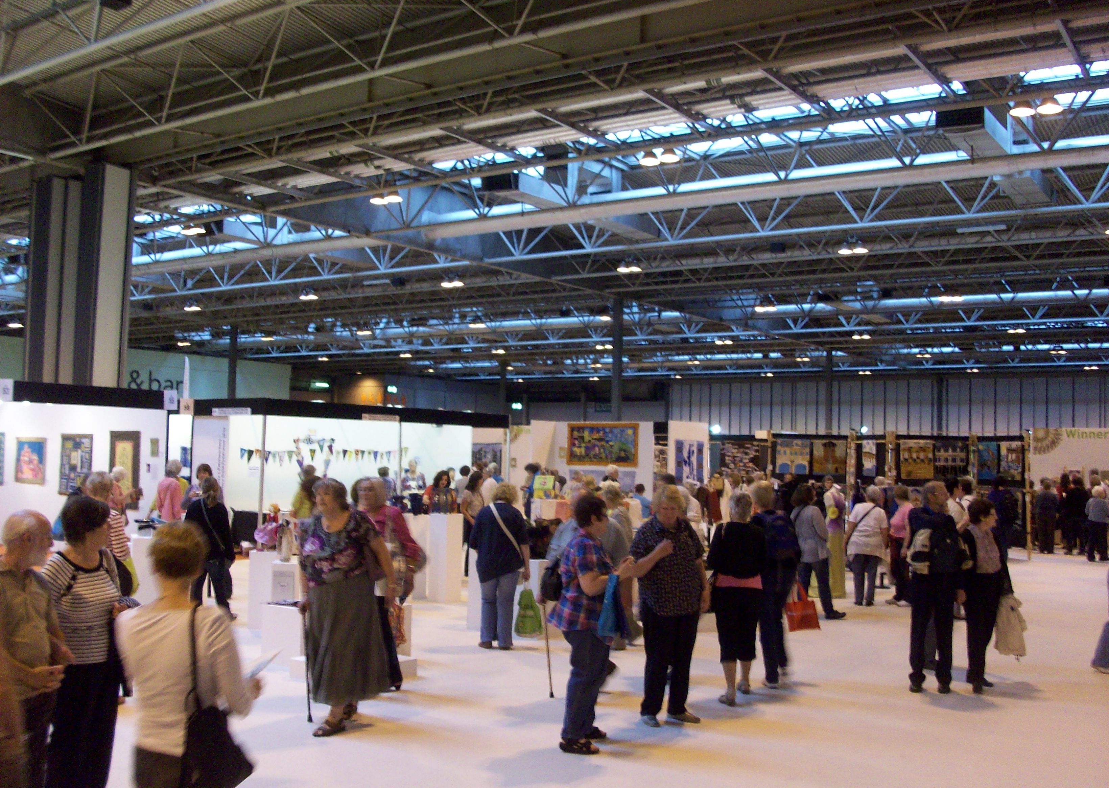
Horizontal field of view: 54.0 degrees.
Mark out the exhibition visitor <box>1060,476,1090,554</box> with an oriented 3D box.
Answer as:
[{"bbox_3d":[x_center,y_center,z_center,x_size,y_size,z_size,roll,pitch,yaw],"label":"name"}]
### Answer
[{"bbox_3d":[10.931,2.512,22.817,0.480,1.680,0.360,1,-3,12],"label":"exhibition visitor"}]

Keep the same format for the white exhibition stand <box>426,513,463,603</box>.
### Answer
[{"bbox_3d":[-1.341,2.007,13.434,0.290,1.070,0.290,-1,-4,32],"label":"white exhibition stand"}]

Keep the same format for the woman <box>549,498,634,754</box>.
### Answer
[{"bbox_3d":[0.217,1.423,6.901,0.540,1.570,0.480,1,-3,-3],"label":"woman"}]

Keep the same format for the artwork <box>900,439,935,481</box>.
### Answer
[{"bbox_3d":[8.056,1.471,24.171,0.760,0.860,0.040,-1,-4,30],"label":"artwork"}]

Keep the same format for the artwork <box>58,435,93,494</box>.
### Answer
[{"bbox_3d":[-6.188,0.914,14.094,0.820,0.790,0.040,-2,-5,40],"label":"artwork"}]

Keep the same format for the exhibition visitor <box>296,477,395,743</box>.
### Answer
[{"bbox_3d":[-1.350,1.372,7.188,0.530,1.625,0.440,-1,-4,30],"label":"exhibition visitor"}]

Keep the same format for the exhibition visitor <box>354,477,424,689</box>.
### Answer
[{"bbox_3d":[-1.261,1.466,8.532,0.500,1.600,0.420,-1,-4,34],"label":"exhibition visitor"}]

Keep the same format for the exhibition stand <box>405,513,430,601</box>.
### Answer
[{"bbox_3d":[-1.630,2.011,13.614,0.290,1.070,0.290,-1,-4,32],"label":"exhibition stand"}]

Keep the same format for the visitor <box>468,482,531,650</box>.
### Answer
[{"bbox_3d":[-0.498,1.620,10.418,0.550,1.540,0.360,1,-3,6],"label":"visitor"}]

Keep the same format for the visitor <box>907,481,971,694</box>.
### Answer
[{"bbox_3d":[3.137,1.564,8.947,0.490,1.693,0.410,-1,-4,31],"label":"visitor"}]

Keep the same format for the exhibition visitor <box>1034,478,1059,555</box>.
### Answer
[{"bbox_3d":[11.508,2.833,25.457,0.500,1.713,0.350,0,-4,19],"label":"exhibition visitor"}]

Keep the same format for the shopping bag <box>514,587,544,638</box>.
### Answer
[{"bbox_3d":[-0.239,2.080,10.354,0.280,0.470,0.140,2,-3,-6],"label":"shopping bag"}]

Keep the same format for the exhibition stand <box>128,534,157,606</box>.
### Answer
[{"bbox_3d":[-4.148,1.926,11.212,0.420,0.900,0.420,3,-4,-24],"label":"exhibition stand"}]

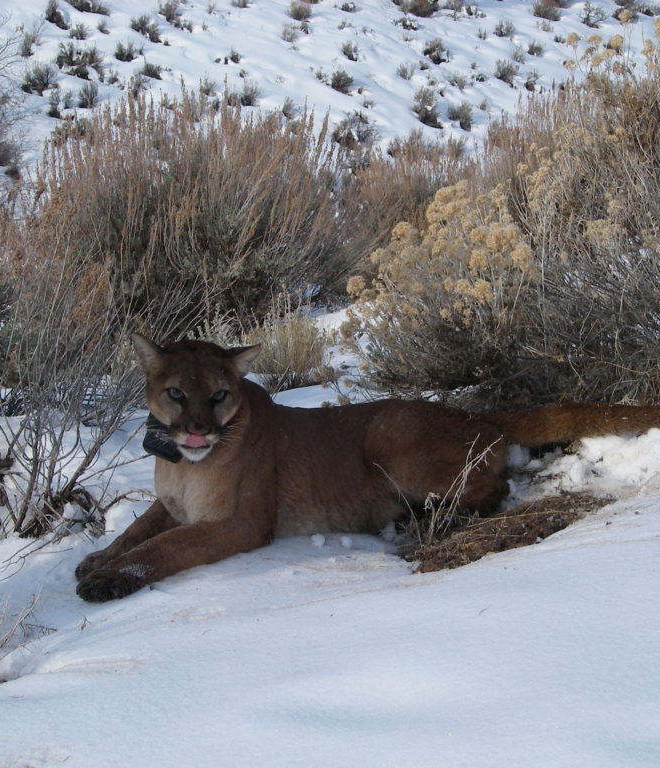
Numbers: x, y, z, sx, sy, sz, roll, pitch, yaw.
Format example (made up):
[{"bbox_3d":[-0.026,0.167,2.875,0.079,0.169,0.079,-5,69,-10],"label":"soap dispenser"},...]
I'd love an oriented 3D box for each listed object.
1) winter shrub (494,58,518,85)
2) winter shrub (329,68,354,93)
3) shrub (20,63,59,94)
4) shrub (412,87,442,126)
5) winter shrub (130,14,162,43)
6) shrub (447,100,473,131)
[{"bbox_3d":[2.929,-5.186,27.000,0.398,0.431,0.378,0,13,0],"label":"winter shrub"},{"bbox_3d":[0.187,-4.943,26.500,0.423,0.391,0.402,0,13,0],"label":"winter shrub"},{"bbox_3d":[-4.732,-4.976,26.500,0.619,0.521,0.588,0,13,0],"label":"shrub"},{"bbox_3d":[1.423,-4.093,24.000,0.413,0.590,0.392,0,13,0],"label":"shrub"},{"bbox_3d":[-3.384,-6.555,30.000,0.590,0.516,0.561,0,13,0],"label":"winter shrub"},{"bbox_3d":[1.925,-3.961,24.000,0.354,0.443,0.336,0,13,0],"label":"shrub"}]

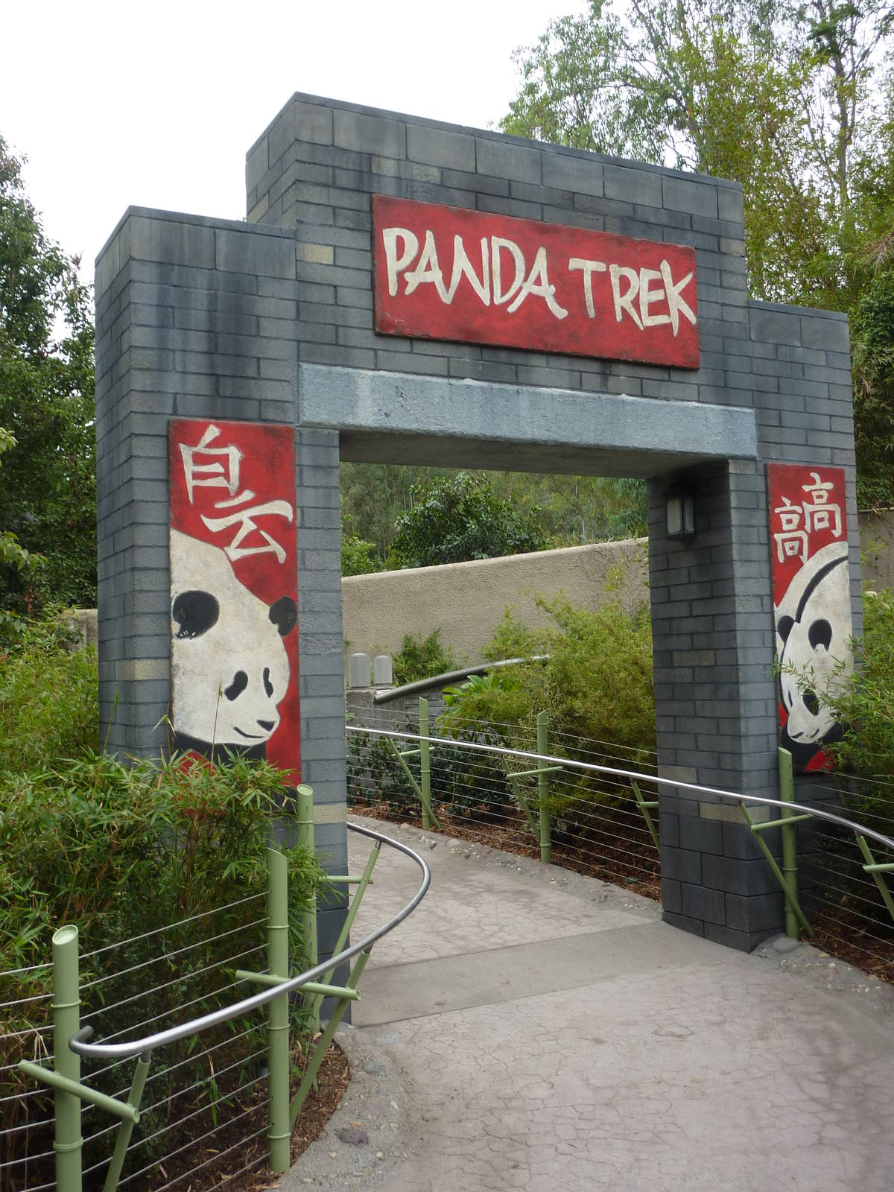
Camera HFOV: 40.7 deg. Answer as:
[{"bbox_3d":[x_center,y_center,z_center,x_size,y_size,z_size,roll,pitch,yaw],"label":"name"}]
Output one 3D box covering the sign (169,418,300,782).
[{"bbox_3d":[-0.980,0.105,5.605,0.610,1.830,0.050,0,-4,-27],"label":"sign"}]

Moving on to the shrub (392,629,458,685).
[{"bbox_3d":[-0.236,0.668,13.000,0.750,0.650,0.600,-2,-4,0],"label":"shrub"}]

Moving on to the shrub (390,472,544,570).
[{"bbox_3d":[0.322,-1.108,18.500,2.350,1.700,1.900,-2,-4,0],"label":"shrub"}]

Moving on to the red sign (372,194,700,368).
[{"bbox_3d":[0.538,-1.664,6.518,2.040,0.715,0.050,0,-4,-27],"label":"red sign"}]

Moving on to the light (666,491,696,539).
[{"bbox_3d":[1.426,-0.486,7.357,0.110,0.300,0.185,0,-4,-27],"label":"light"}]

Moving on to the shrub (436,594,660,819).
[{"bbox_3d":[0.894,0.940,10.100,1.950,1.850,1.600,-2,-4,0],"label":"shrub"}]

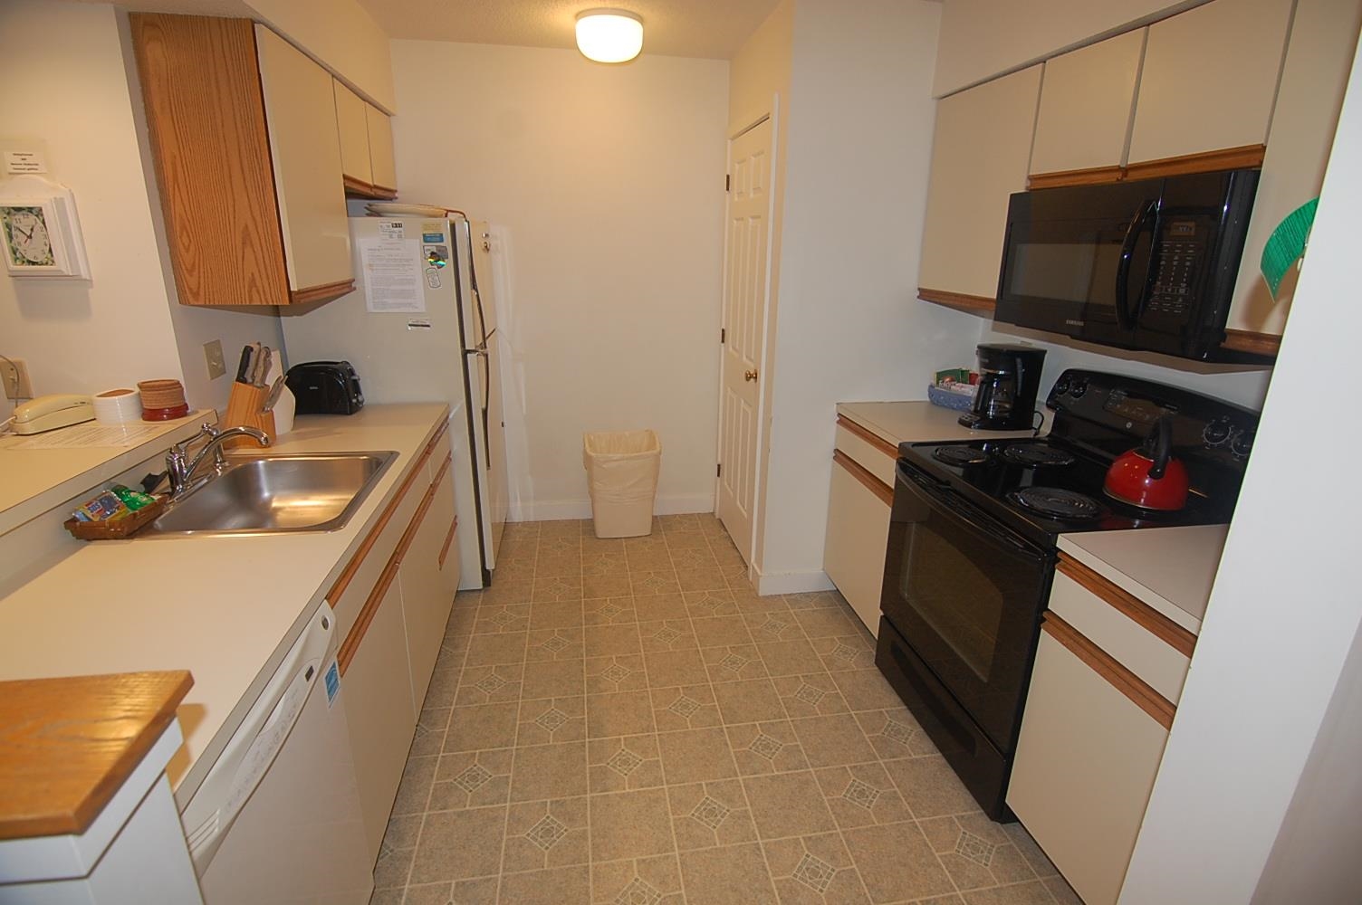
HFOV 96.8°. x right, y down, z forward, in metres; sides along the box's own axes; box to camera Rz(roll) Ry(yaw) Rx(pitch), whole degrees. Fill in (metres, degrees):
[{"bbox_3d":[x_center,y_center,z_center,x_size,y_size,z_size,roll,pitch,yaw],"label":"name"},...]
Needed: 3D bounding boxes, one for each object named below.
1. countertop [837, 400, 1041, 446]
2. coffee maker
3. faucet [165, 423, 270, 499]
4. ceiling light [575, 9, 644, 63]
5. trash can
[{"bbox_3d":[1.098,-0.121,2.590,0.690,0.045,0.630,-2,19,-9],"label":"countertop"},{"bbox_3d":[1.294,-0.271,2.483,0.265,0.320,0.190,0,18,-5],"label":"coffee maker"},{"bbox_3d":[-1.246,0.011,1.640,0.255,0.190,0.150,-2,19,-9],"label":"faucet"},{"bbox_3d":[-0.304,-1.785,2.582,0.280,0.135,0.280,-2,18,-10],"label":"ceiling light"},{"bbox_3d":[-0.323,0.208,3.472,0.430,0.550,0.310,-2,19,-9],"label":"trash can"}]

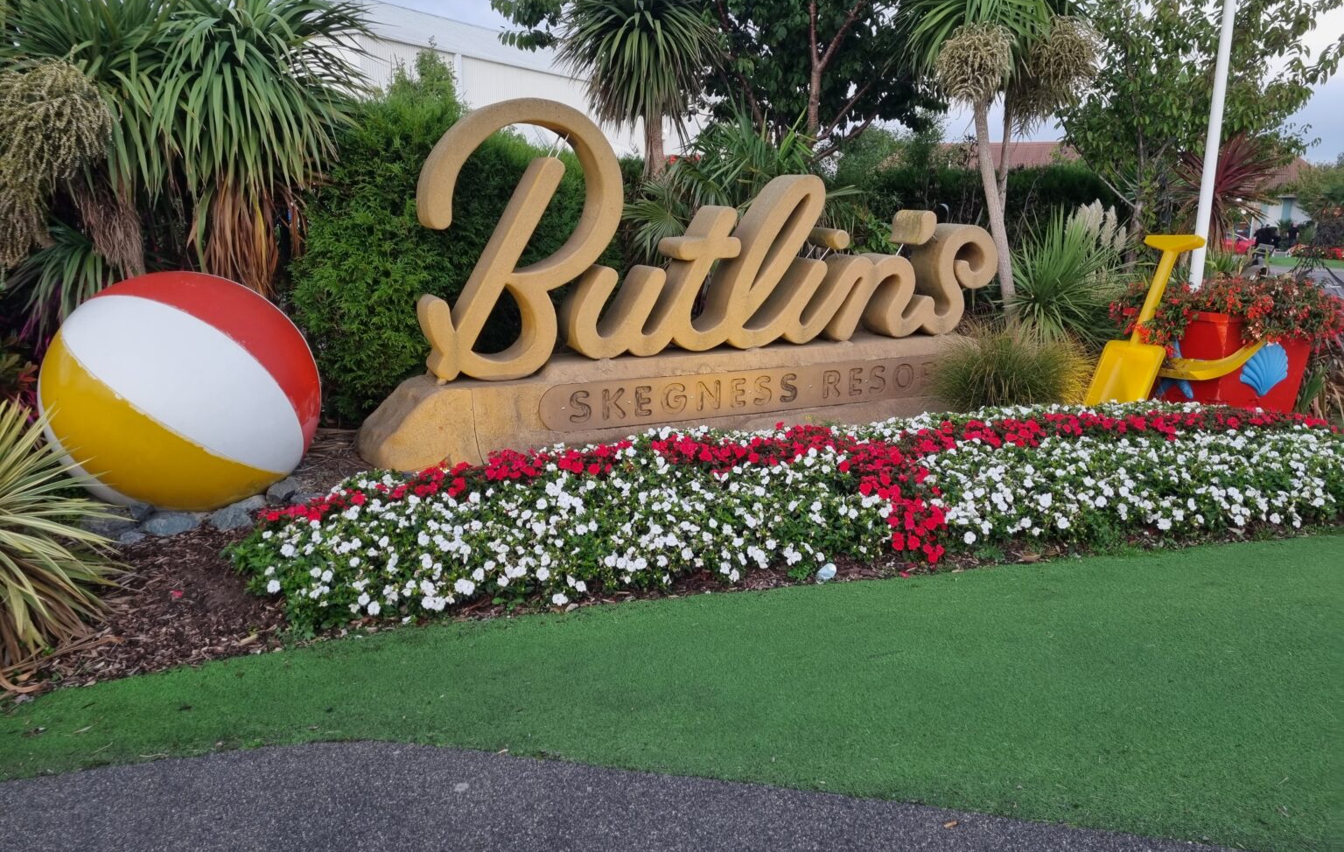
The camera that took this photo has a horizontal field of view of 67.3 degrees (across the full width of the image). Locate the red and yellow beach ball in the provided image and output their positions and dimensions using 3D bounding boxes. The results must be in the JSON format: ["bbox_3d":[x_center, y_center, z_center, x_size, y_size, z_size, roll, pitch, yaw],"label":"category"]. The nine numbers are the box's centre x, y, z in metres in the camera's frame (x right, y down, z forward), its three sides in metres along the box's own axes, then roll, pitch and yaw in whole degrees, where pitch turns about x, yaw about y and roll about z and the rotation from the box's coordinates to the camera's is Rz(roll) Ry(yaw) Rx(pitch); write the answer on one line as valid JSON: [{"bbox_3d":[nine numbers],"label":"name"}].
[{"bbox_3d":[-2.354,-0.159,4.918,1.200,1.200,1.200,-5,13,-28],"label":"red and yellow beach ball"}]

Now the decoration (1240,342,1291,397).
[{"bbox_3d":[4.551,-0.431,7.750,0.420,0.430,0.080,3,20,-9],"label":"decoration"}]

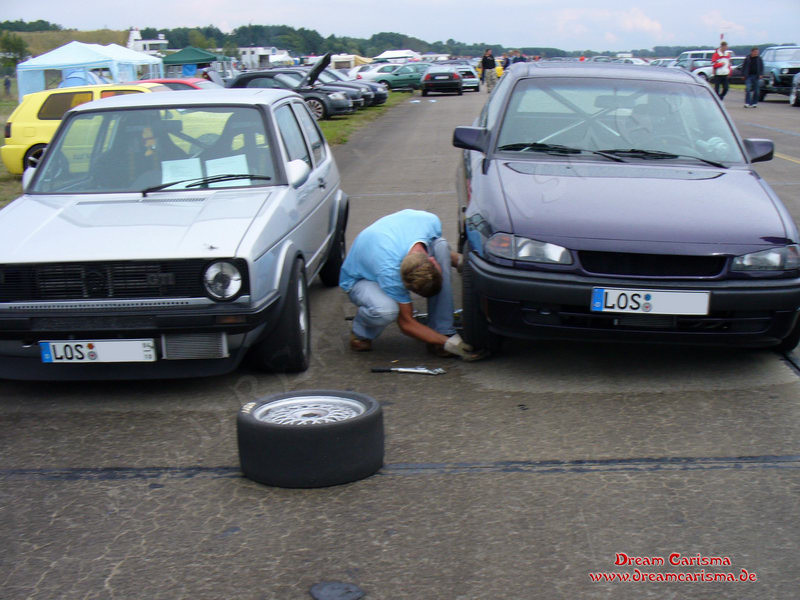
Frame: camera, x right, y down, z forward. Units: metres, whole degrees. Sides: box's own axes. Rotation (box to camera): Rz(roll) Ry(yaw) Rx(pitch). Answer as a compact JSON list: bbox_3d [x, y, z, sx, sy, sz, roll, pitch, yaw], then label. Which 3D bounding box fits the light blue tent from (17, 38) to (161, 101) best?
[{"bbox_3d":[-10.123,-7.265,41.780,3.000,2.650,6.000,0,11,5],"label":"light blue tent"}]

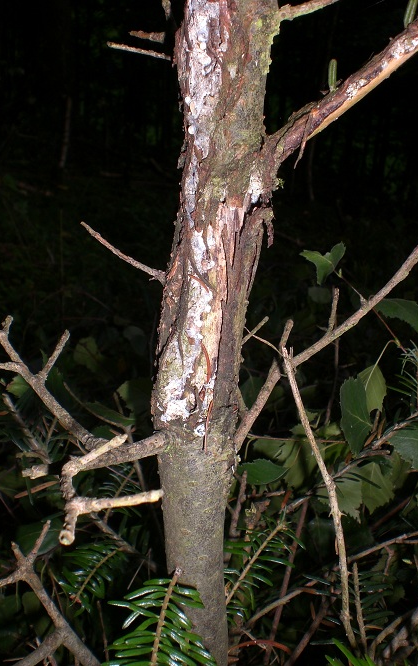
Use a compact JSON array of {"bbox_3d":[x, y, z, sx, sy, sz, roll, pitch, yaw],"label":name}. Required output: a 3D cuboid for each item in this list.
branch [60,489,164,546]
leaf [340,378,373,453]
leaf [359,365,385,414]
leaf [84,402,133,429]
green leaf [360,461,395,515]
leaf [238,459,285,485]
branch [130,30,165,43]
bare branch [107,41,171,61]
[{"bbox_3d":[-0.063,0.119,0.470,0.067,0.037,0.040,0,15,0],"label":"branch"},{"bbox_3d":[0.118,0.066,0.590,0.026,0.061,0.025,7,16,24],"label":"leaf"},{"bbox_3d":[0.138,0.047,0.620,0.024,0.041,0.020,0,15,0],"label":"leaf"},{"bbox_3d":[-0.091,0.076,0.670,0.044,0.024,0.025,0,15,0],"label":"leaf"},{"bbox_3d":[0.147,0.134,0.640,0.030,0.045,0.020,0,15,0],"label":"green leaf"},{"bbox_3d":[0.045,0.116,0.610,0.038,0.022,0.025,0,15,0],"label":"leaf"},{"bbox_3d":[-0.048,-0.231,0.570,0.029,0.006,0.015,8,15,-2],"label":"branch"},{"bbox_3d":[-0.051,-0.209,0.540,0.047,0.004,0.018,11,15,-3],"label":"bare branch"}]

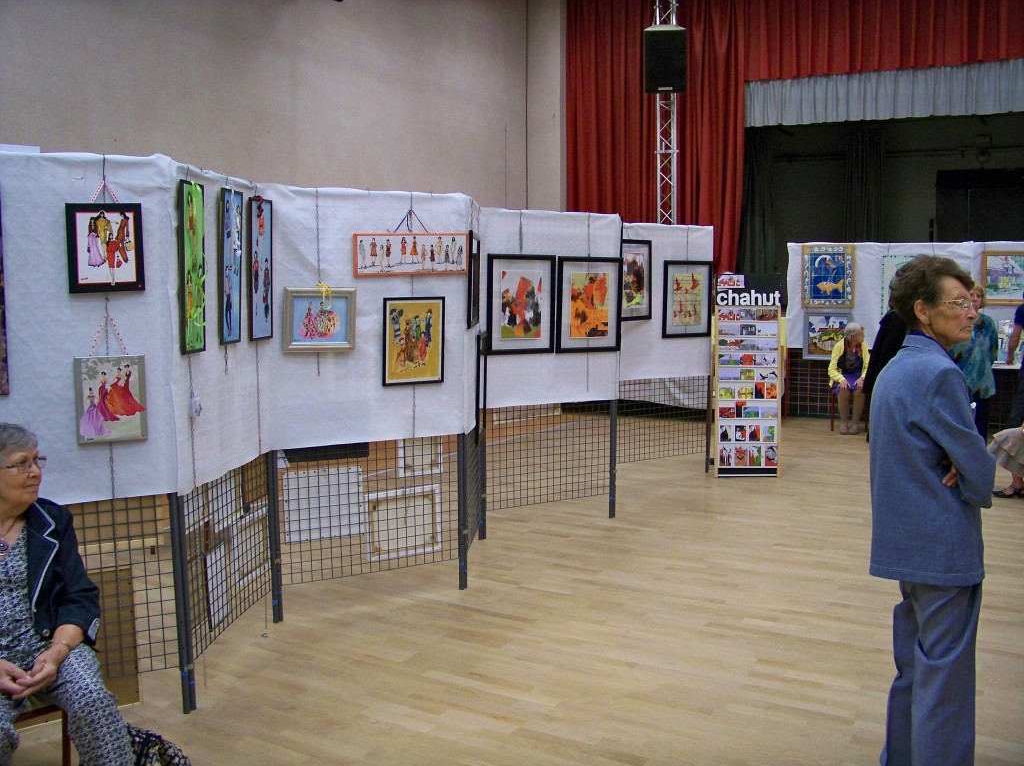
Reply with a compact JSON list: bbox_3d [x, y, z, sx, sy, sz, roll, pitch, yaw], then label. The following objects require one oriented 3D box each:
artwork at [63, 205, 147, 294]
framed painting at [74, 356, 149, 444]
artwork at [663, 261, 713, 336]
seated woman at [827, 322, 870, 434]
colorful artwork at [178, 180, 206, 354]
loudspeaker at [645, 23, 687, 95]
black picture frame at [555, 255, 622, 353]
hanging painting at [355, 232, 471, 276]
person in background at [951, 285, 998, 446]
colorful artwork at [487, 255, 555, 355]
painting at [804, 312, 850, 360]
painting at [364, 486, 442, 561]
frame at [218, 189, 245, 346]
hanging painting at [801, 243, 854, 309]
[{"bbox_3d":[-1.374,-0.457,3.307,0.235,0.295,0.025,-3,7,-27],"label":"artwork"},{"bbox_3d":[-1.366,0.058,3.330,0.235,0.297,0.025,-3,6,-28],"label":"framed painting"},{"bbox_3d":[1.437,-0.682,7.973,0.510,0.620,0.030,-3,6,-29],"label":"artwork"},{"bbox_3d":[3.614,-0.083,10.448,0.450,1.170,0.720,3,6,19],"label":"seated woman"},{"bbox_3d":[-1.155,-0.420,3.532,0.022,0.610,0.200,0,5,4],"label":"colorful artwork"},{"bbox_3d":[1.766,-3.727,11.265,0.480,0.720,0.450,1,24,8],"label":"loudspeaker"},{"bbox_3d":[0.499,-0.496,6.235,0.505,0.605,0.030,-3,7,-32],"label":"black picture frame"},{"bbox_3d":[-0.481,-0.617,4.705,0.620,0.201,0.025,-4,6,-32],"label":"hanging painting"},{"bbox_3d":[3.682,-0.003,7.792,0.440,1.580,0.300,3,7,25],"label":"person in background"},{"bbox_3d":[0.062,-0.475,5.960,0.495,0.605,0.030,-3,7,-32],"label":"colorful artwork"},{"bbox_3d":[3.685,-0.549,11.354,0.550,0.560,0.040,1,5,19],"label":"painting"},{"bbox_3d":[-0.538,0.696,4.861,0.405,0.333,0.025,-4,6,-32],"label":"painting"},{"bbox_3d":[-1.113,-0.460,3.886,0.025,0.610,0.200,1,6,6],"label":"frame"},{"bbox_3d":[3.545,-1.190,10.946,0.560,0.685,0.035,3,7,22],"label":"hanging painting"}]

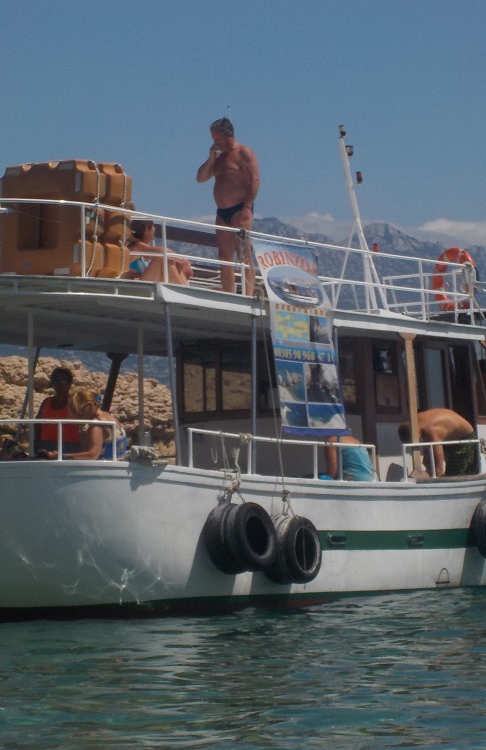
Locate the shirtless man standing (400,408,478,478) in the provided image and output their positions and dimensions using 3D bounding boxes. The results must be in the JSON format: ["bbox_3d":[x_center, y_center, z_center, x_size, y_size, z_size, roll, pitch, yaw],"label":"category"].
[{"bbox_3d":[2.148,0.975,28.000,0.820,1.200,0.520,0,-4,-22],"label":"shirtless man standing"}]

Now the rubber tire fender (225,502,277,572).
[{"bbox_3d":[0.068,1.391,22.250,0.180,0.585,0.585,-4,-4,36],"label":"rubber tire fender"}]

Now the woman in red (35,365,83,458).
[{"bbox_3d":[-1.682,0.551,23.700,0.500,1.250,0.550,-1,-3,-5],"label":"woman in red"}]

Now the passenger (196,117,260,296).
[{"bbox_3d":[-0.136,-1.572,24.400,0.520,1.700,0.380,-5,-5,44],"label":"passenger"}]

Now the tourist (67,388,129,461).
[{"bbox_3d":[-1.181,0.741,21.363,0.580,1.262,0.460,-3,-3,17],"label":"tourist"}]

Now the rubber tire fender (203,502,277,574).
[{"bbox_3d":[-0.023,1.503,23.900,0.360,0.630,0.630,-4,-4,35],"label":"rubber tire fender"}]

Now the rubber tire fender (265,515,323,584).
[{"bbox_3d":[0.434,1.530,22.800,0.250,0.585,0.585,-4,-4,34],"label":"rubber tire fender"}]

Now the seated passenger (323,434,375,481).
[{"bbox_3d":[1.057,0.915,26.300,0.650,1.030,0.500,-1,-4,-18],"label":"seated passenger"}]

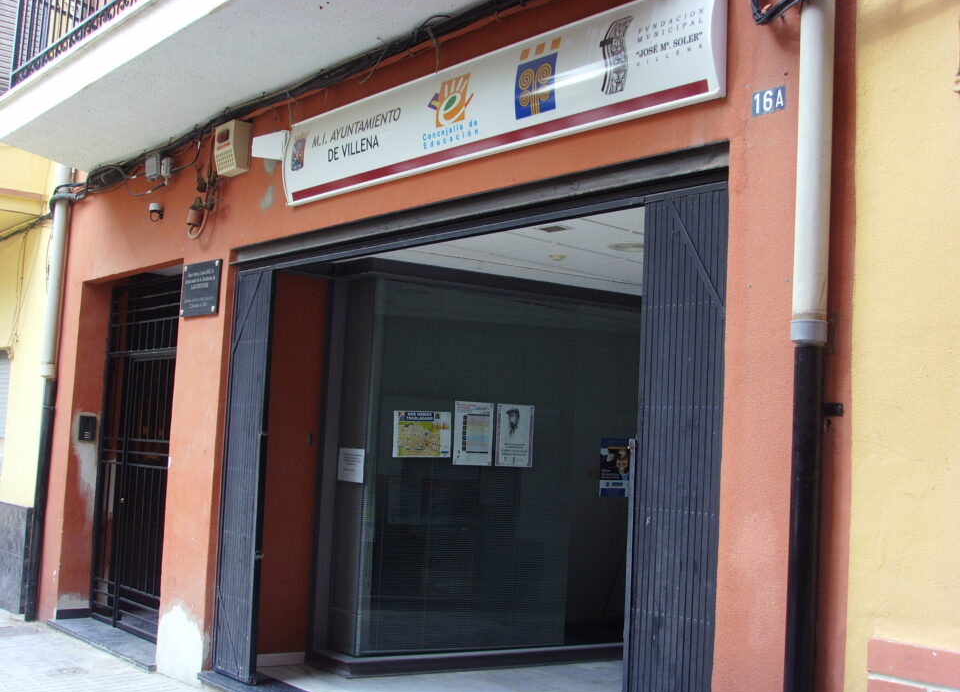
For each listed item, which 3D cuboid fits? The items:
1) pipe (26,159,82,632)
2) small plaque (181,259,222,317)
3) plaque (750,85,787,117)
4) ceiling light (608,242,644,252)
[{"bbox_3d":[-3.600,0.330,9.035,0.130,3.850,0.120,7,-7,-40],"label":"pipe"},{"bbox_3d":[-1.857,-0.380,7.213,0.022,0.357,0.543,7,-7,-40],"label":"small plaque"},{"bbox_3d":[1.042,-0.882,3.897,0.010,0.086,0.140,7,-7,-40],"label":"plaque"},{"bbox_3d":[0.856,-0.570,6.167,0.240,0.050,0.240,3,-5,0],"label":"ceiling light"}]

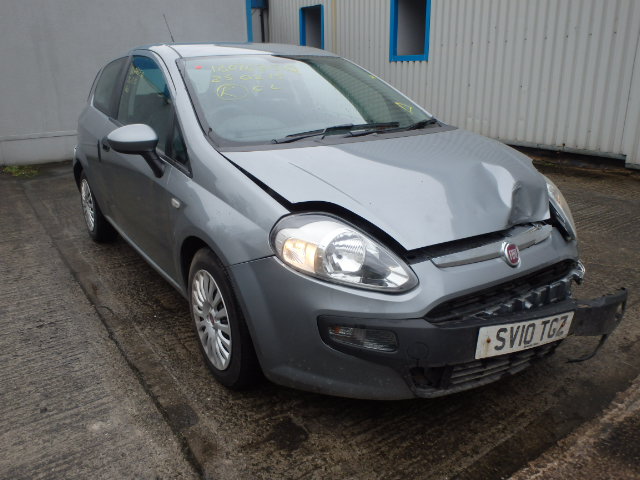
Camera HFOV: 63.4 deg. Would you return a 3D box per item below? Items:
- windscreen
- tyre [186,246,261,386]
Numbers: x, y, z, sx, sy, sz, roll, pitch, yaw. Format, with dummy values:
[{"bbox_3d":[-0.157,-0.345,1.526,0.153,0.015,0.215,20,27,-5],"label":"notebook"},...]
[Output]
[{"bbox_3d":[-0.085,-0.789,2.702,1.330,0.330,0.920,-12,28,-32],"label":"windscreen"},{"bbox_3d":[-0.380,0.321,2.153,0.180,0.610,0.610,-12,20,-32],"label":"tyre"}]

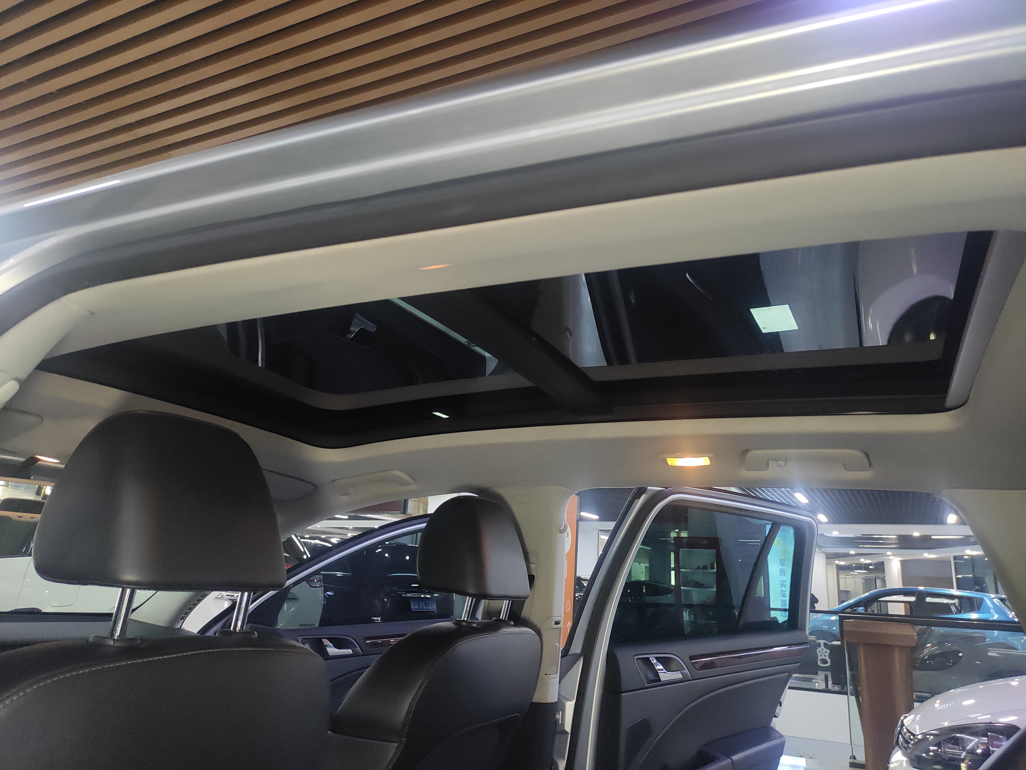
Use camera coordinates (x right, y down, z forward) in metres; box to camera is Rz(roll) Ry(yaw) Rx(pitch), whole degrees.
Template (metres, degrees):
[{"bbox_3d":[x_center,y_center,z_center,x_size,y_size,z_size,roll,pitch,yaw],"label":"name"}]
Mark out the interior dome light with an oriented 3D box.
[{"bbox_3d":[0.351,0.152,1.485,0.094,0.020,0.040,-5,-28,26],"label":"interior dome light"}]

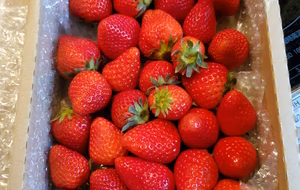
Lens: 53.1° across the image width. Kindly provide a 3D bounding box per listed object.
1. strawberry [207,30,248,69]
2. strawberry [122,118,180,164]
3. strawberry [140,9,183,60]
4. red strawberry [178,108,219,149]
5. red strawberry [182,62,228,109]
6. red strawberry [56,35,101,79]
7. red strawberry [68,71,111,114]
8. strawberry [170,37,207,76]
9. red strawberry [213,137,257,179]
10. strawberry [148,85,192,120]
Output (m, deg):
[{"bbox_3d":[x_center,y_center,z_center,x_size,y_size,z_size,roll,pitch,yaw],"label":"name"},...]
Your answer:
[{"bbox_3d":[0.085,-0.049,0.325,0.042,0.045,0.042,0,84,9],"label":"strawberry"},{"bbox_3d":[0.001,0.044,0.287,0.055,0.041,0.041,9,75,-12],"label":"strawberry"},{"bbox_3d":[0.011,-0.065,0.320,0.046,0.046,0.052,-18,87,-4],"label":"strawberry"},{"bbox_3d":[0.048,0.033,0.296,0.039,0.043,0.039,0,84,3],"label":"red strawberry"},{"bbox_3d":[0.048,-0.008,0.257,0.042,0.038,0.038,-16,74,-18],"label":"red strawberry"},{"bbox_3d":[-0.063,-0.034,0.268,0.037,0.037,0.040,-29,96,-6],"label":"red strawberry"},{"bbox_3d":[-0.050,-0.001,0.253,0.036,0.036,0.039,17,55,7],"label":"red strawberry"},{"bbox_3d":[0.039,-0.039,0.304,0.036,0.042,0.036,0,102,0],"label":"strawberry"},{"bbox_3d":[0.083,0.062,0.296,0.042,0.045,0.042,0,72,13],"label":"red strawberry"},{"bbox_3d":[0.020,0.007,0.294,0.036,0.044,0.036,-20,73,31],"label":"strawberry"}]

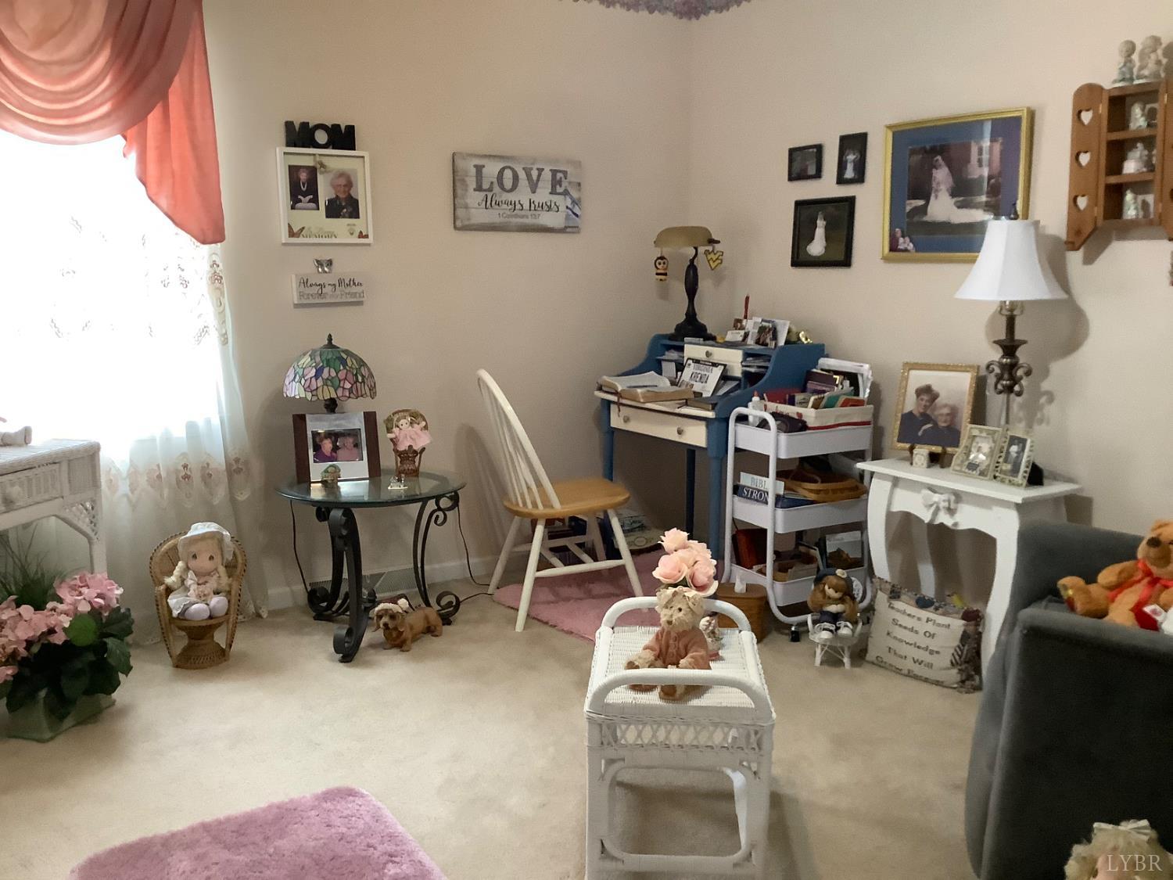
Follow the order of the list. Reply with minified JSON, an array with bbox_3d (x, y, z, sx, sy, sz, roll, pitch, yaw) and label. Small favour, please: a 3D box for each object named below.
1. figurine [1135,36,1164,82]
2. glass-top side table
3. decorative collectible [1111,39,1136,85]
[{"bbox_3d":[1.441,-0.973,2.687,0.054,0.116,0.062,-9,13,-43],"label":"figurine"},{"bbox_3d":[-0.765,0.424,3.736,0.645,0.535,0.645,0,10,0],"label":"glass-top side table"},{"bbox_3d":[1.480,-1.037,2.890,0.052,0.120,0.055,-6,11,-31],"label":"decorative collectible"}]

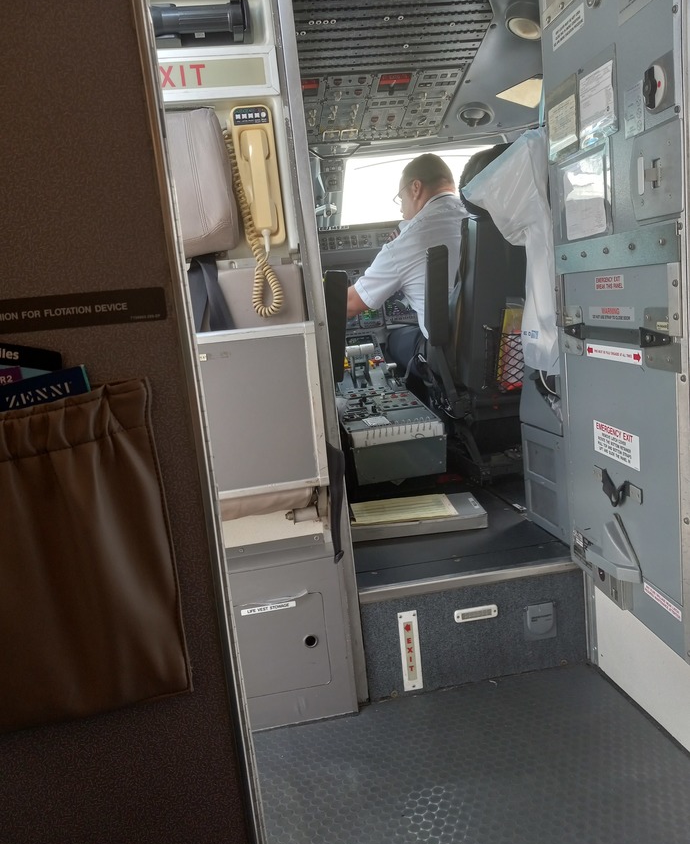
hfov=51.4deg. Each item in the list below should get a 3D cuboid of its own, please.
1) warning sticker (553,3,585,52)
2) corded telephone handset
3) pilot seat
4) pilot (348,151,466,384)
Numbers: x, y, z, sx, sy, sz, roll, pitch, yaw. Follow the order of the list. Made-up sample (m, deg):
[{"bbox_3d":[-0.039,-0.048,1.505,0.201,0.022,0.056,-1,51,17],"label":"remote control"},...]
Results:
[{"bbox_3d":[0.456,-0.805,1.467,0.002,0.037,0.153,-7,10,-5],"label":"warning sticker"},{"bbox_3d":[-0.196,-0.429,1.562,0.090,0.403,0.040,-7,10,-8],"label":"corded telephone handset"},{"bbox_3d":[0.536,-0.384,2.735,0.560,1.170,0.640,-7,10,-8],"label":"pilot seat"},{"bbox_3d":[0.322,-0.426,2.837,0.600,1.120,0.720,-11,11,-26],"label":"pilot"}]

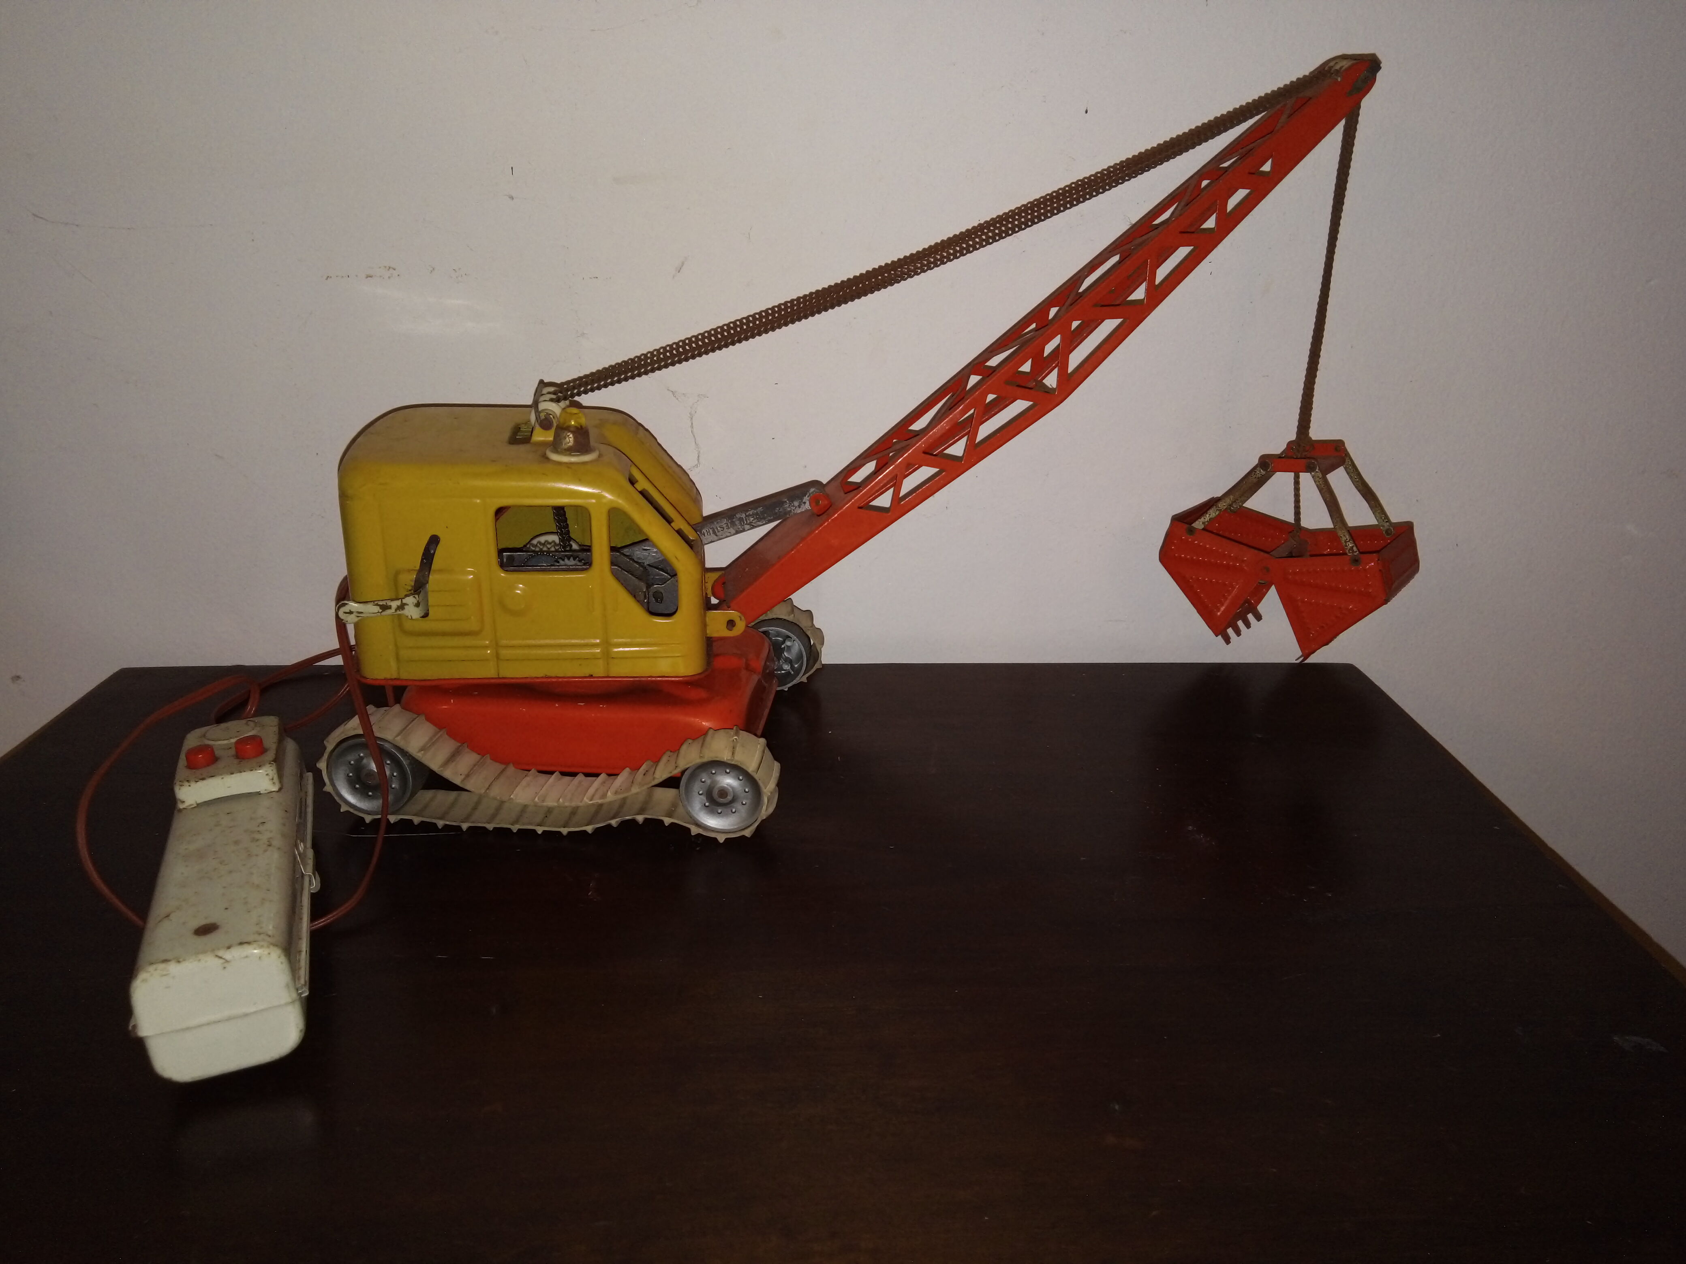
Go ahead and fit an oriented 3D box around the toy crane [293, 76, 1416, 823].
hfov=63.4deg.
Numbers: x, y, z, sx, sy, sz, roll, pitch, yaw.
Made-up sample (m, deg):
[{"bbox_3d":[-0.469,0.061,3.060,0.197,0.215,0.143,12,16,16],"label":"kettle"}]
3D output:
[{"bbox_3d":[0.020,-0.077,0.520,0.427,0.273,0.148,0,19,-3],"label":"toy crane"}]

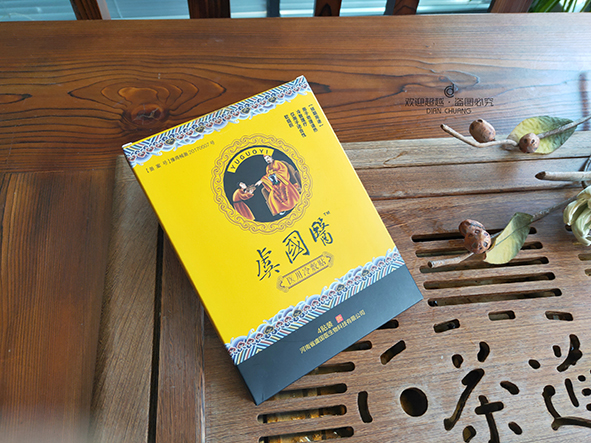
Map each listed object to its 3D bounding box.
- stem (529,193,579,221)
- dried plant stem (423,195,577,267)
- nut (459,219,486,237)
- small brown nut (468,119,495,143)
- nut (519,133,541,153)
[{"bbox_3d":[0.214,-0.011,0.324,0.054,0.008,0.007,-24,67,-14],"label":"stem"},{"bbox_3d":[0.170,0.007,0.310,0.146,0.025,0.039,-21,66,-13],"label":"dried plant stem"},{"bbox_3d":[0.139,0.006,0.306,0.022,0.021,0.021,-3,63,-5],"label":"nut"},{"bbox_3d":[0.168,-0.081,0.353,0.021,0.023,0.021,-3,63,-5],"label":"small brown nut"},{"bbox_3d":[0.210,-0.070,0.351,0.018,0.018,0.019,-3,63,-5],"label":"nut"}]

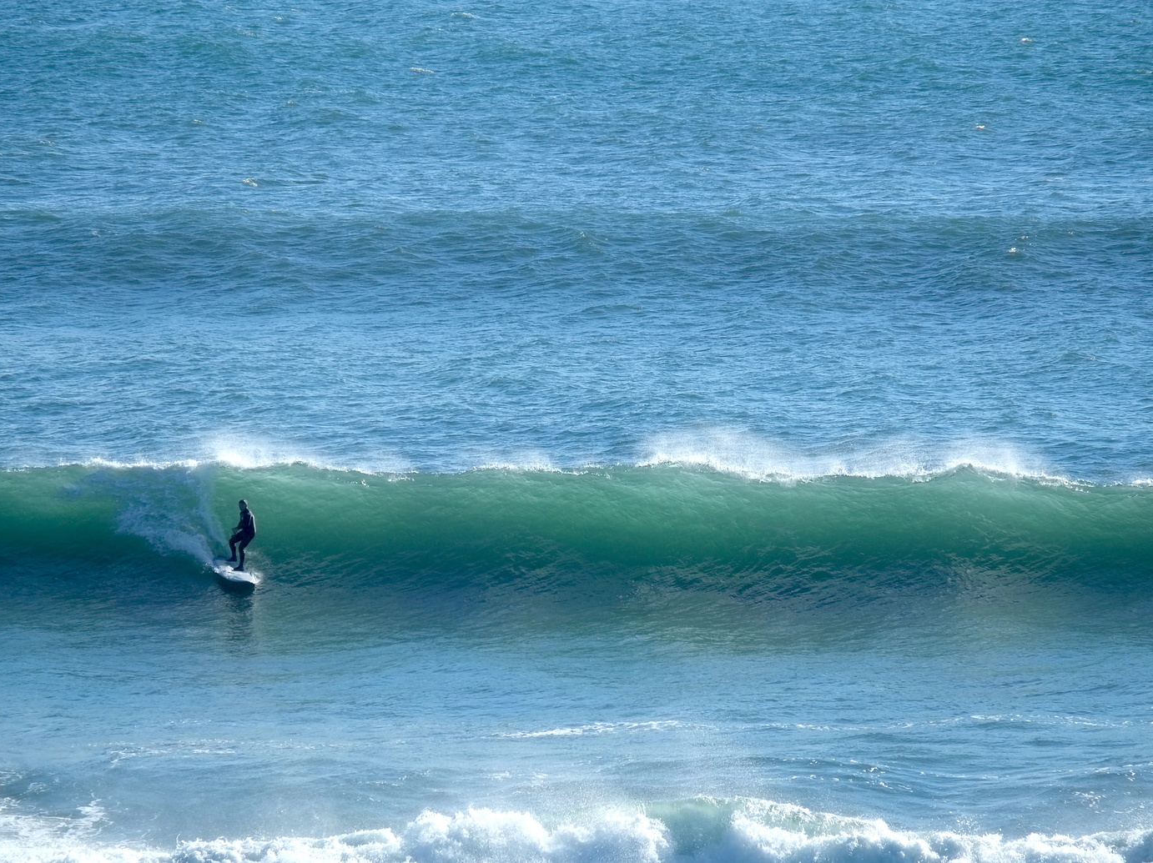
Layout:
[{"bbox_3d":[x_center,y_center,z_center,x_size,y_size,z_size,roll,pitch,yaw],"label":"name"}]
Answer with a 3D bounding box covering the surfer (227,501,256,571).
[{"bbox_3d":[-7.632,2.375,283.000,0.600,1.600,0.700,-4,8,-32],"label":"surfer"}]

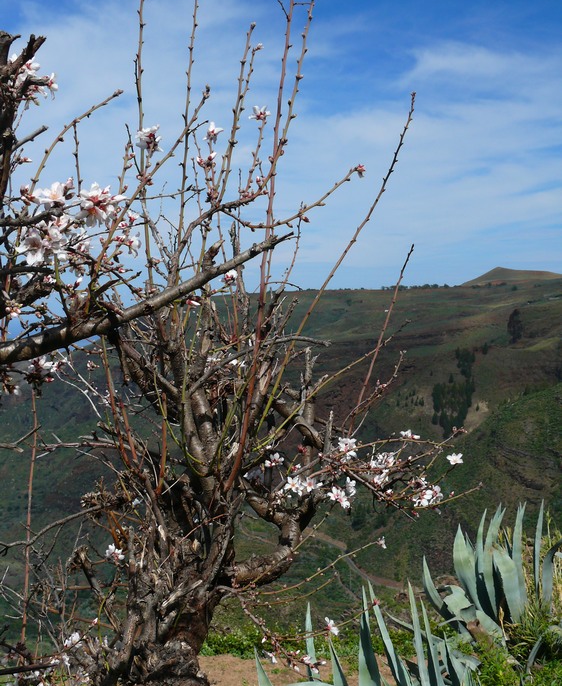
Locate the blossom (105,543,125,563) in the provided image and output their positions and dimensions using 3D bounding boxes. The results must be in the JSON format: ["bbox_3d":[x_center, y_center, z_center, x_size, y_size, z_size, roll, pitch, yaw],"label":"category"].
[{"bbox_3d":[-0.327,0.411,2.550,0.038,0.038,0.035,0,1,0],"label":"blossom"}]

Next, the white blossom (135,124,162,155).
[{"bbox_3d":[-0.233,-0.358,2.300,0.045,0.056,0.043,0,1,17],"label":"white blossom"}]

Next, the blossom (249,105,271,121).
[{"bbox_3d":[-0.041,-0.434,2.450,0.041,0.030,0.037,0,1,0],"label":"blossom"}]

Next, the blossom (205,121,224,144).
[{"bbox_3d":[-0.125,-0.397,2.450,0.037,0.044,0.036,0,1,-6],"label":"blossom"}]

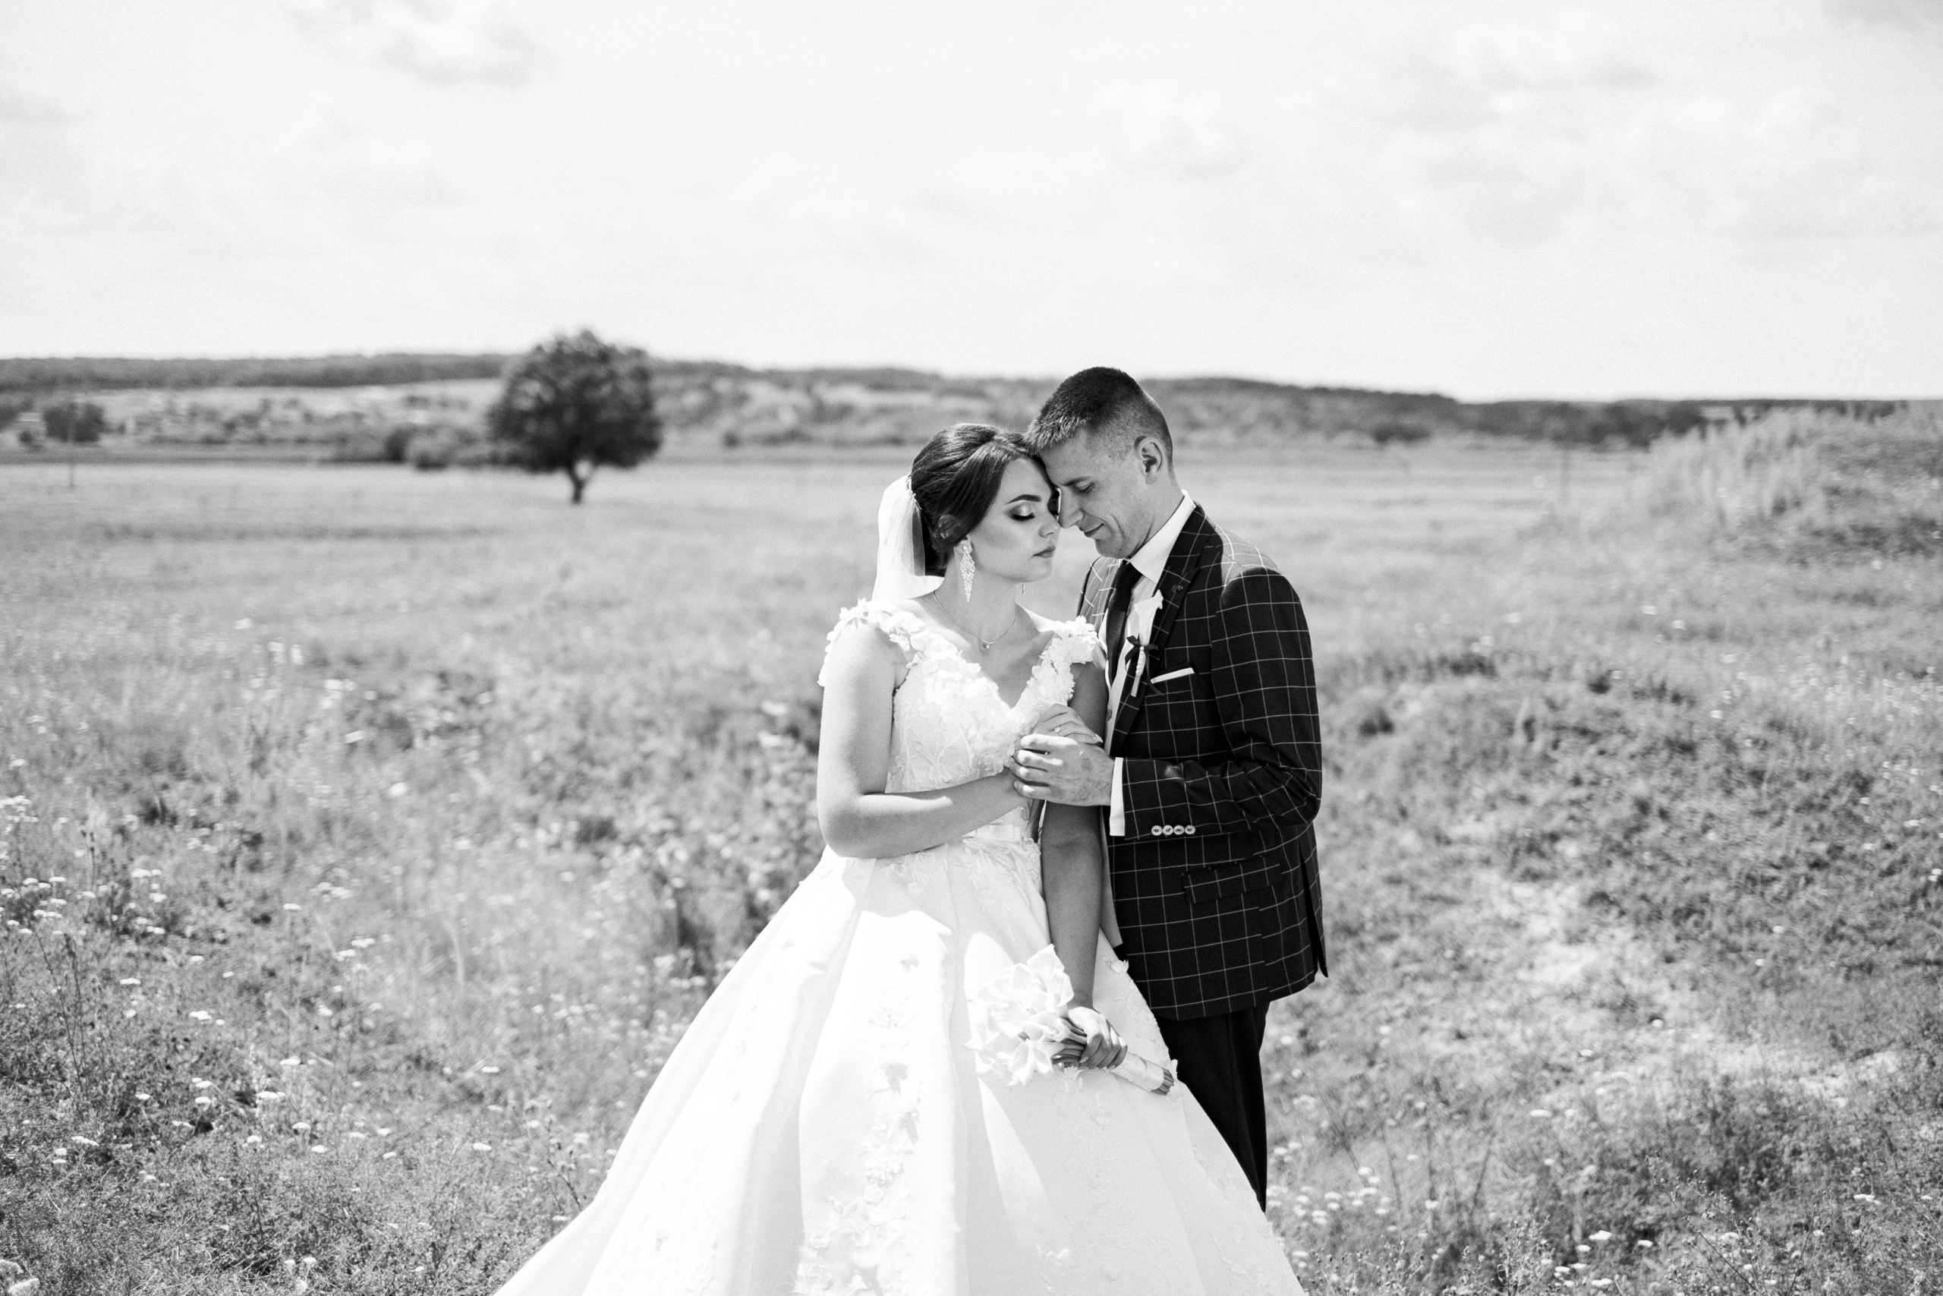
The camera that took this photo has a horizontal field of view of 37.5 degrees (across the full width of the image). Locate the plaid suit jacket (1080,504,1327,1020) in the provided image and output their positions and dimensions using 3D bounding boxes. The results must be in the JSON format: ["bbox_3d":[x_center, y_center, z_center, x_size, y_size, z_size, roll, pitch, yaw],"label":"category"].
[{"bbox_3d":[0.325,0.163,4.120,0.360,0.750,0.490,-3,5,-36],"label":"plaid suit jacket"}]

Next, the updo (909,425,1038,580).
[{"bbox_3d":[0.005,-0.210,4.070,0.210,0.215,0.180,9,9,39],"label":"updo"}]

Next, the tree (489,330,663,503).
[{"bbox_3d":[-10.369,-6.065,75.000,4.500,4.550,4.500,0,4,0],"label":"tree"}]

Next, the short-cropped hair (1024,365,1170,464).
[{"bbox_3d":[0.183,-0.330,4.080,0.200,0.150,0.170,-17,11,-26],"label":"short-cropped hair"}]

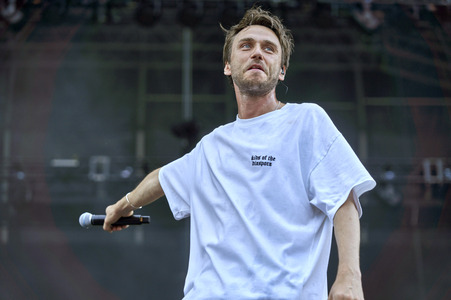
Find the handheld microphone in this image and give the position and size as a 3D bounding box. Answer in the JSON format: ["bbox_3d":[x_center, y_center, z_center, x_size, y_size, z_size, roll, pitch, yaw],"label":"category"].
[{"bbox_3d":[-0.368,0.235,3.970,0.246,0.050,0.050,0,0,-3],"label":"handheld microphone"}]

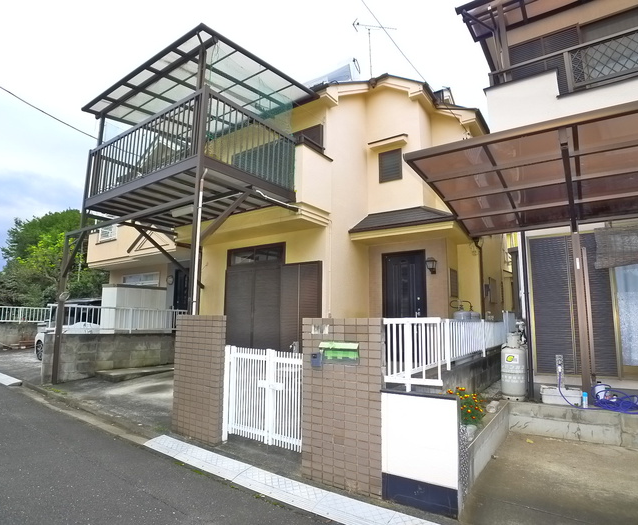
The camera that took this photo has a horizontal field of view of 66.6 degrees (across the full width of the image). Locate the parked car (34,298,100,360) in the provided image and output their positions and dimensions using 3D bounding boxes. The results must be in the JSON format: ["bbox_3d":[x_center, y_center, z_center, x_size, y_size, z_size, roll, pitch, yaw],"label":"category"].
[{"bbox_3d":[-6.046,1.875,13.177,3.600,1.650,1.550,-5,-10,38],"label":"parked car"}]

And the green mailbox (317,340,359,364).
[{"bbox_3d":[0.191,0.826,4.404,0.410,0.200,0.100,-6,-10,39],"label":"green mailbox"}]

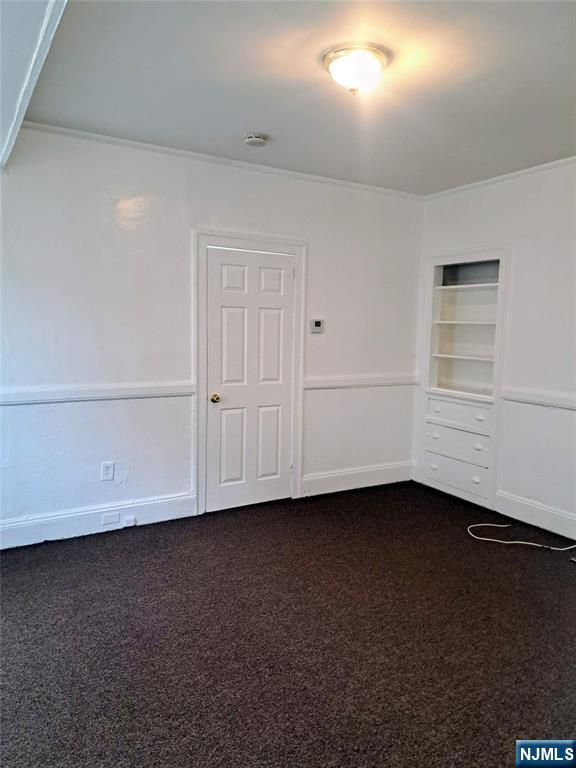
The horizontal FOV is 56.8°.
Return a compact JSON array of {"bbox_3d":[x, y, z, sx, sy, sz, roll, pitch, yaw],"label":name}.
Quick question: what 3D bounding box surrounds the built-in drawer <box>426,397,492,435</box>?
[{"bbox_3d":[1.553,0.272,4.643,0.270,0.217,0.691,-3,7,-31],"label":"built-in drawer"}]

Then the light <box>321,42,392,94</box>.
[{"bbox_3d":[0.308,-1.385,2.412,0.312,0.140,0.312,1,6,0],"label":"light"}]

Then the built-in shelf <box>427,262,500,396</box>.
[{"bbox_3d":[1.597,-0.466,4.578,0.290,1.107,0.691,-3,7,-31],"label":"built-in shelf"}]

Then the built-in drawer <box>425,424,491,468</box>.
[{"bbox_3d":[1.548,0.522,4.670,0.270,0.258,0.691,-3,7,-31],"label":"built-in drawer"}]

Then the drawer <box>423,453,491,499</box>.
[{"bbox_3d":[1.544,0.775,4.699,0.270,0.239,0.691,-3,7,-31],"label":"drawer"}]

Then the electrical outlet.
[{"bbox_3d":[-1.246,0.613,3.690,0.077,0.123,0.012,-3,7,-31],"label":"electrical outlet"}]

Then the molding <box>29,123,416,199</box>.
[{"bbox_3d":[-0.215,-1.623,4.029,3.340,0.046,0.036,-3,7,-31],"label":"molding"}]

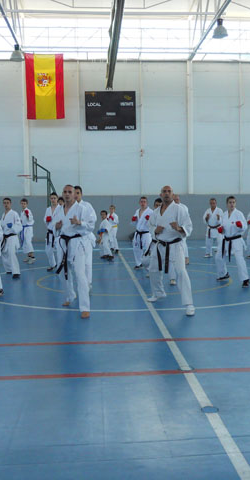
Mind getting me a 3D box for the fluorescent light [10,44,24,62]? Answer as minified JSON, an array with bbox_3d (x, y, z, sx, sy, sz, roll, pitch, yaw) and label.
[{"bbox_3d":[-3.849,-6.643,18.417,0.455,0.610,0.455,-1,4,-4],"label":"fluorescent light"}]

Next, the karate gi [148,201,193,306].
[{"bbox_3d":[0.616,0.157,7.003,0.640,1.364,0.780,0,4,9],"label":"karate gi"}]

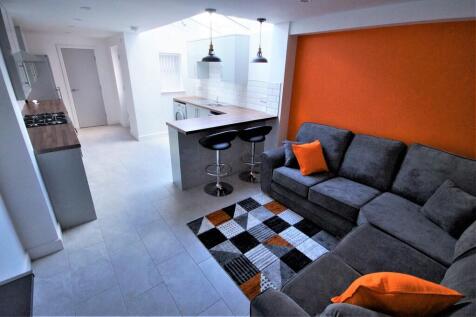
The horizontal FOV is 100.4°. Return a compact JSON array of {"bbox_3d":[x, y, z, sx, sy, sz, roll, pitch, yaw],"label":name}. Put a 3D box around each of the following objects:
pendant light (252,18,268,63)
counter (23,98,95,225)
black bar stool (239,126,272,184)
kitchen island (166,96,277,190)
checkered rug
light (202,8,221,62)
[{"bbox_3d":[0.337,-1.714,2.880,0.225,0.560,0.225,2,21,-1],"label":"pendant light"},{"bbox_3d":[-3.041,-0.211,3.331,0.630,0.920,3.550,-15,27,-37],"label":"counter"},{"bbox_3d":[0.288,-0.076,3.360,0.480,0.840,0.460,-15,27,-37],"label":"black bar stool"},{"bbox_3d":[-0.920,-0.525,4.230,1.760,0.920,2.850,-15,27,-37],"label":"kitchen island"},{"bbox_3d":[0.407,0.905,2.150,1.220,0.015,1.620,-15,27,-37],"label":"checkered rug"},{"bbox_3d":[-0.337,-1.557,2.500,0.225,0.560,0.225,2,21,-1],"label":"light"}]

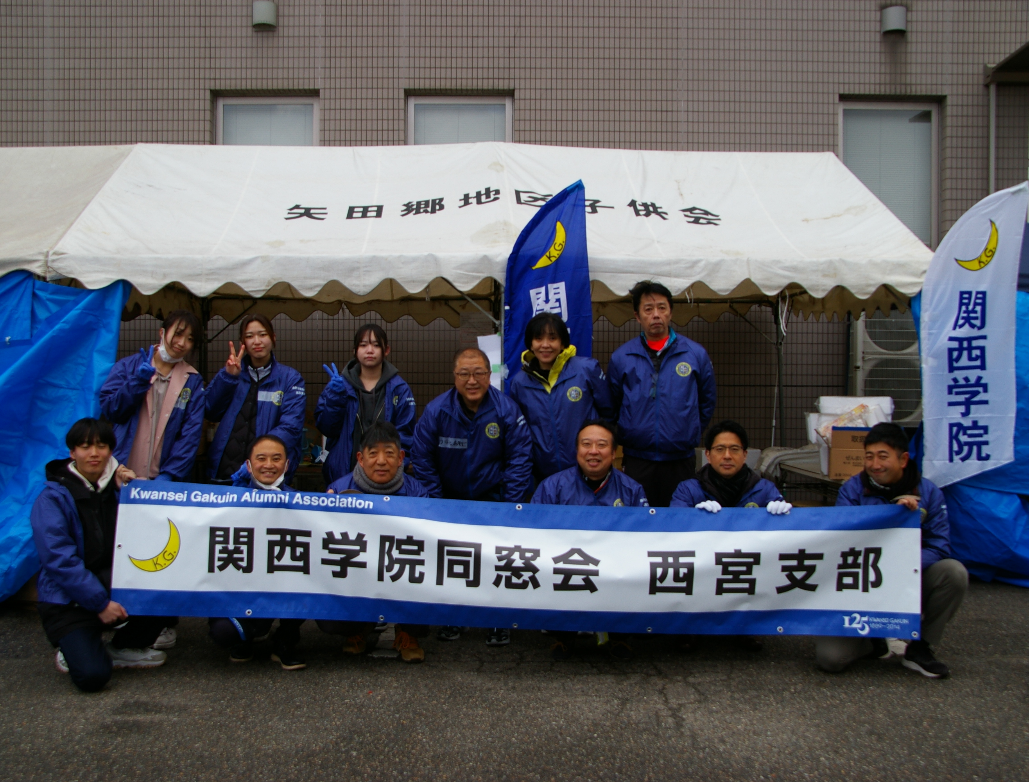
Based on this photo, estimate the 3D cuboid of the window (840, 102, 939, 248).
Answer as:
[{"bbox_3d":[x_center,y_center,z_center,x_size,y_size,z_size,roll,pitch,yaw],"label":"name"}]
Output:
[{"bbox_3d":[3.546,-2.010,10.200,0.950,1.450,0.100,0,1,-1],"label":"window"}]

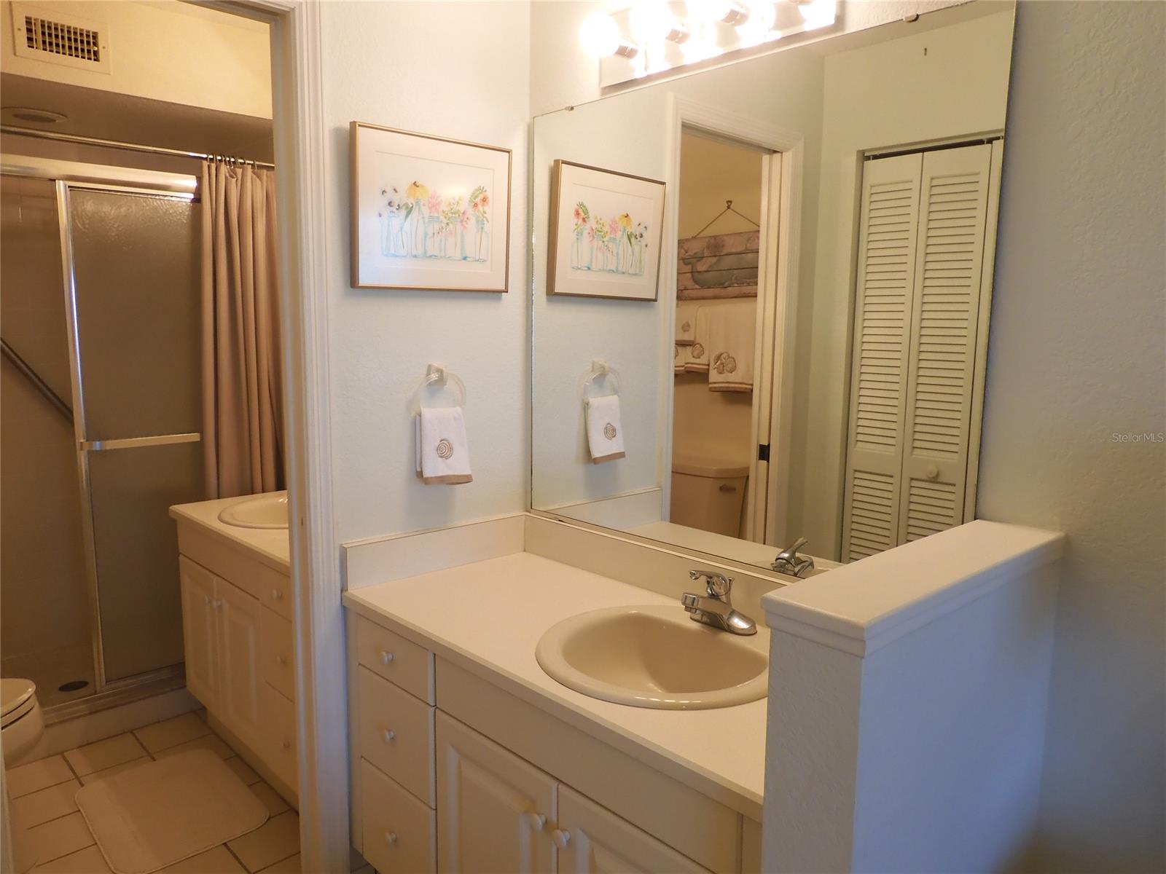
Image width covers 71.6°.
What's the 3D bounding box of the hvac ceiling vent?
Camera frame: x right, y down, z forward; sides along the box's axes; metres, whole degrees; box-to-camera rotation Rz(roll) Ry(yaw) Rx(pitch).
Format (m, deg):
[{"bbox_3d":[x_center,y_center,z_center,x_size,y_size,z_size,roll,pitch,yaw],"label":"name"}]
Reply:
[{"bbox_3d":[-1.605,-1.231,2.495,0.256,0.157,0.021,-6,10,-43],"label":"hvac ceiling vent"}]

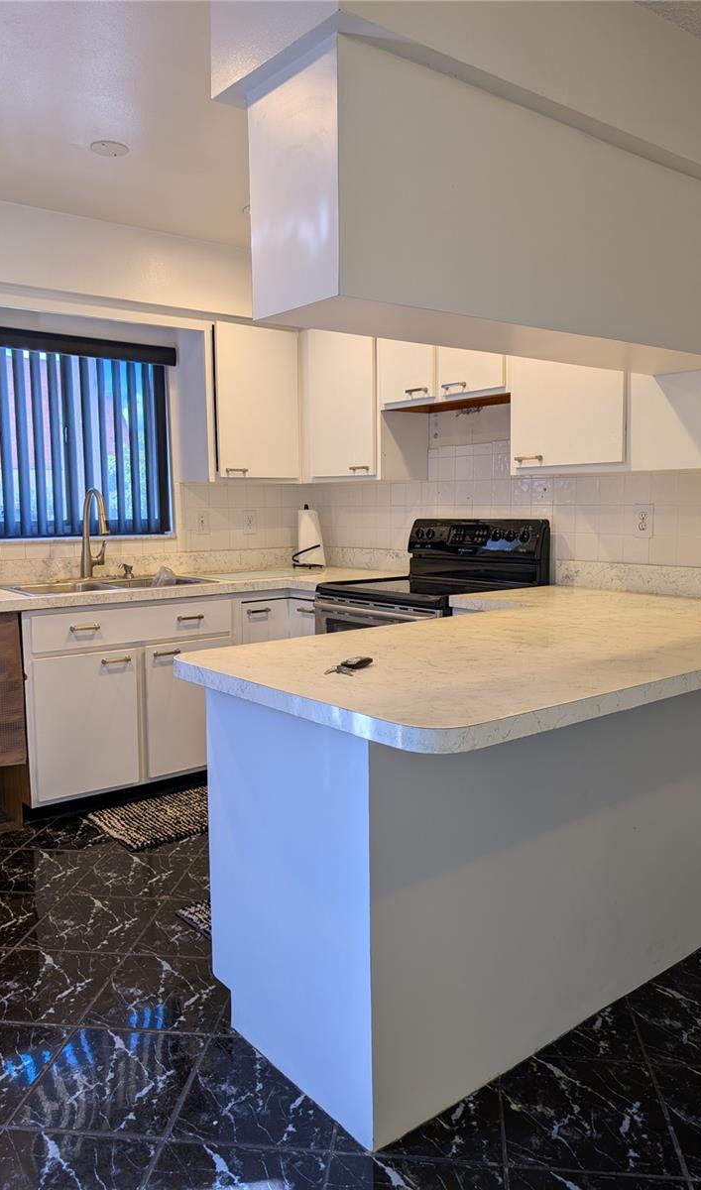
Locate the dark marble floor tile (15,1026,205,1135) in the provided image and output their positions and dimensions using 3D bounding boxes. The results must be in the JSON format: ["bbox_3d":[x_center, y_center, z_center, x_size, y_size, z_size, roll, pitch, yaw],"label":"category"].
[{"bbox_3d":[-0.512,1.063,1.811,0.330,0.010,0.330,0,6,6],"label":"dark marble floor tile"}]

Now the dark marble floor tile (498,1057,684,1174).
[{"bbox_3d":[0.477,1.060,1.693,0.331,0.010,0.321,0,7,7],"label":"dark marble floor tile"}]

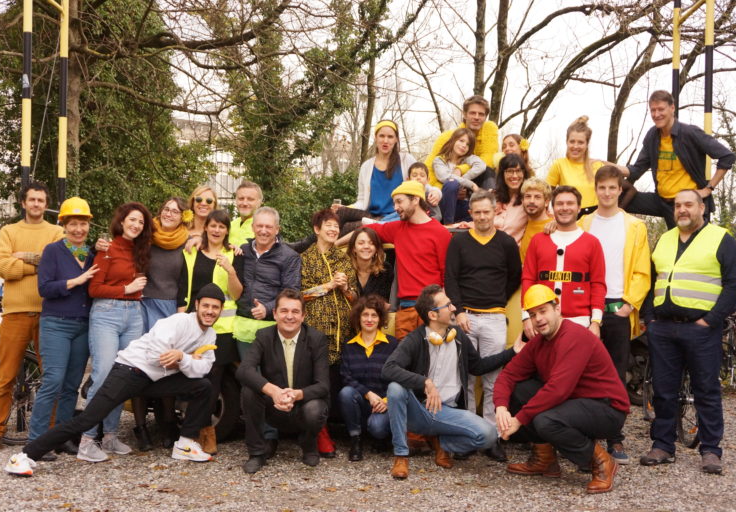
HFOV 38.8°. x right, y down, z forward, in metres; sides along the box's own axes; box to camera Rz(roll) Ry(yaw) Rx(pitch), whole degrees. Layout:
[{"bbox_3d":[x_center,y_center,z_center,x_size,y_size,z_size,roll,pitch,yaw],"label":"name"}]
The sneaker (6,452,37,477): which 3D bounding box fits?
[{"bbox_3d":[-2.064,1.219,6.200,0.110,0.130,0.280,11,0,-36],"label":"sneaker"}]

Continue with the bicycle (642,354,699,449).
[{"bbox_3d":[2.230,0.798,7.720,0.560,1.050,1.750,1,0,-1],"label":"bicycle"}]

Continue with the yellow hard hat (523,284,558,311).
[{"bbox_3d":[1.010,0.242,6.100,0.210,0.140,0.265,-22,-2,33],"label":"yellow hard hat"}]

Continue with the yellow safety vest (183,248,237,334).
[{"bbox_3d":[-1.028,0.224,6.780,0.370,0.570,0.260,1,0,3],"label":"yellow safety vest"}]

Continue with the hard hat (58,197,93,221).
[{"bbox_3d":[-1.864,-0.303,6.660,0.220,0.155,0.280,-1,-5,-20],"label":"hard hat"}]

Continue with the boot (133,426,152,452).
[{"bbox_3d":[-1.493,1.207,6.950,0.095,0.160,0.245,1,0,-30],"label":"boot"}]

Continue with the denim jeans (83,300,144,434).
[{"bbox_3d":[-1.623,0.704,6.720,0.380,0.910,0.310,1,0,-30],"label":"denim jeans"}]

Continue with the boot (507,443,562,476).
[{"bbox_3d":[0.997,1.220,6.280,0.315,0.205,0.120,1,0,13],"label":"boot"}]

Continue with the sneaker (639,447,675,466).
[{"bbox_3d":[1.875,1.288,6.780,0.295,0.125,0.110,1,0,-41],"label":"sneaker"}]

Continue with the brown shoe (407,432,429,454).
[{"bbox_3d":[0.314,1.268,7.050,0.110,0.135,0.280,1,0,-34],"label":"brown shoe"}]

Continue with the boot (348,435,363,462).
[{"bbox_3d":[-0.082,1.234,6.820,0.100,0.170,0.270,1,0,0],"label":"boot"}]

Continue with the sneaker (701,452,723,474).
[{"bbox_3d":[2.129,1.278,6.470,0.115,0.120,0.300,1,0,12],"label":"sneaker"}]

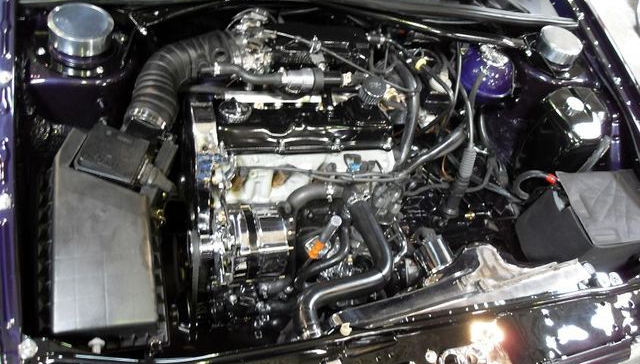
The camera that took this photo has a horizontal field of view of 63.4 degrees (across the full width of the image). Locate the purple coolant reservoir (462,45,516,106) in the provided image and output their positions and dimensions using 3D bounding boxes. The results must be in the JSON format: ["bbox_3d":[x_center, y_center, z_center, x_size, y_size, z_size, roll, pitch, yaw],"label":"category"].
[{"bbox_3d":[0.422,-0.266,1.295,0.135,0.148,0.135,-4,57,-22],"label":"purple coolant reservoir"}]

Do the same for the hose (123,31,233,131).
[{"bbox_3d":[-0.264,-0.214,0.990,0.220,0.139,0.226,-2,55,-18],"label":"hose"}]

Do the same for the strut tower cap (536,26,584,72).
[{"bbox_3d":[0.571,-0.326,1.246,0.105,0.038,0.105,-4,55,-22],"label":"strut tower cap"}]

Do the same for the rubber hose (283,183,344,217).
[{"bbox_3d":[-0.017,0.034,1.066,0.121,0.067,0.047,-2,55,-18],"label":"rubber hose"}]

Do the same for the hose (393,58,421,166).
[{"bbox_3d":[0.191,-0.158,1.122,0.069,0.141,0.210,-2,55,-18],"label":"hose"}]

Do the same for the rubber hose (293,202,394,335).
[{"bbox_3d":[0.047,0.161,1.039,0.220,0.084,0.261,-2,55,-18],"label":"rubber hose"}]

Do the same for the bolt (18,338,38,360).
[{"bbox_3d":[-0.383,0.220,0.680,0.023,0.013,0.023,-4,57,-22],"label":"bolt"}]

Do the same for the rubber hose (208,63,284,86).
[{"bbox_3d":[-0.141,-0.213,1.013,0.137,0.024,0.043,-2,55,-18],"label":"rubber hose"}]

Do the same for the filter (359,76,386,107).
[{"bbox_3d":[0.114,-0.197,1.125,0.053,0.038,0.053,-4,68,-22],"label":"filter"}]

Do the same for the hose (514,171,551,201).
[{"bbox_3d":[0.473,0.006,1.166,0.065,0.077,0.046,-2,55,-18],"label":"hose"}]

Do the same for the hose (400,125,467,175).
[{"bbox_3d":[0.244,-0.065,1.114,0.163,0.081,0.026,-23,64,-30],"label":"hose"}]

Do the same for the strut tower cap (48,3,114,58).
[{"bbox_3d":[-0.436,-0.279,0.952,0.109,0.037,0.109,-2,55,-19],"label":"strut tower cap"}]

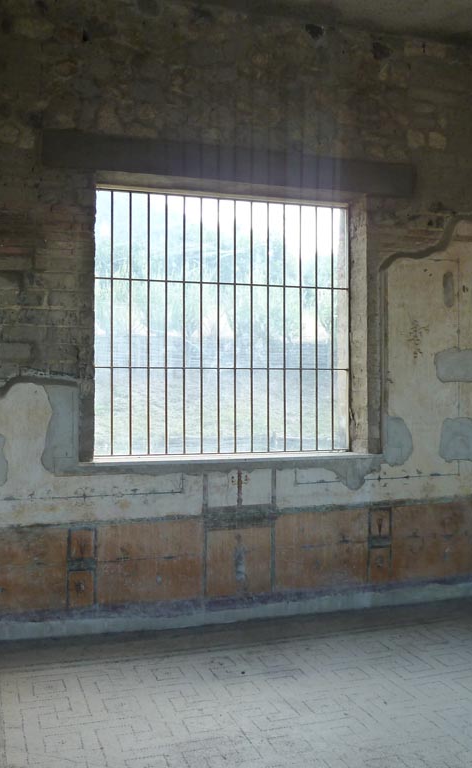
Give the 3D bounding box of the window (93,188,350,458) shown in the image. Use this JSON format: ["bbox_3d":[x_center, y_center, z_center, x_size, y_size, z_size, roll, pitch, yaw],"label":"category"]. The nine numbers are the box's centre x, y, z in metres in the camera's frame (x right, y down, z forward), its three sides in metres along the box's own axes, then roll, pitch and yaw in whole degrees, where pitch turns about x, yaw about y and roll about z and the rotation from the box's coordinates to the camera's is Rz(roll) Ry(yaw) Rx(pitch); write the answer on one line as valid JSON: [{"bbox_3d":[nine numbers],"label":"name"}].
[{"bbox_3d":[-0.070,-0.409,5.248,1.880,1.830,0.100,0,0,-16],"label":"window"}]

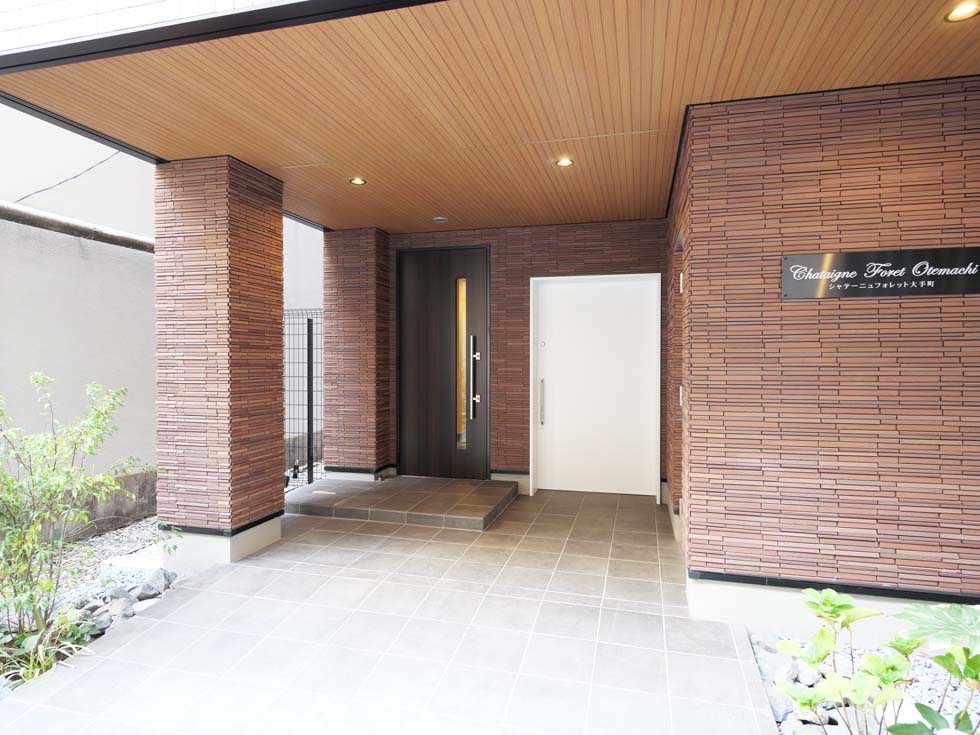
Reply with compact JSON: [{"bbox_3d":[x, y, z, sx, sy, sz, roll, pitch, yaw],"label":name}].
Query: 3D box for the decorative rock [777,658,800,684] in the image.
[{"bbox_3d":[1.241,1.264,2.354,0.101,0.081,0.101,0,1,15],"label":"decorative rock"}]

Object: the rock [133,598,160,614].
[{"bbox_3d":[-1.838,1.274,3.030,0.141,0.056,0.111,0,1,15],"label":"rock"}]

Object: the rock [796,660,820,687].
[{"bbox_3d":[1.316,1.264,2.339,0.111,0.081,0.111,0,1,15],"label":"rock"}]

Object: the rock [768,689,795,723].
[{"bbox_3d":[1.126,1.306,2.187,0.106,0.091,0.121,0,1,15],"label":"rock"}]

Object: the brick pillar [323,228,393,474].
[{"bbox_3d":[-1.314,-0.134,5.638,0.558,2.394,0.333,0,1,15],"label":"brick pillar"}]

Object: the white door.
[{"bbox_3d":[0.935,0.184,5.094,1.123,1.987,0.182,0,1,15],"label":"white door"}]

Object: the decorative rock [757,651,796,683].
[{"bbox_3d":[1.228,1.277,2.419,0.151,0.086,0.131,0,1,15],"label":"decorative rock"}]

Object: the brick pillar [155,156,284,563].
[{"bbox_3d":[-1.774,-0.044,3.776,0.545,2.490,0.535,0,1,15],"label":"brick pillar"}]

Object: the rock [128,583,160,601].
[{"bbox_3d":[-1.922,1.243,3.141,0.157,0.081,0.121,0,1,15],"label":"rock"}]

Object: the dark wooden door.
[{"bbox_3d":[-0.436,-0.039,5.360,0.913,2.155,0.090,0,0,15],"label":"dark wooden door"}]

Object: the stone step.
[{"bbox_3d":[-0.796,1.133,4.976,1.887,0.095,1.278,0,1,15],"label":"stone step"}]

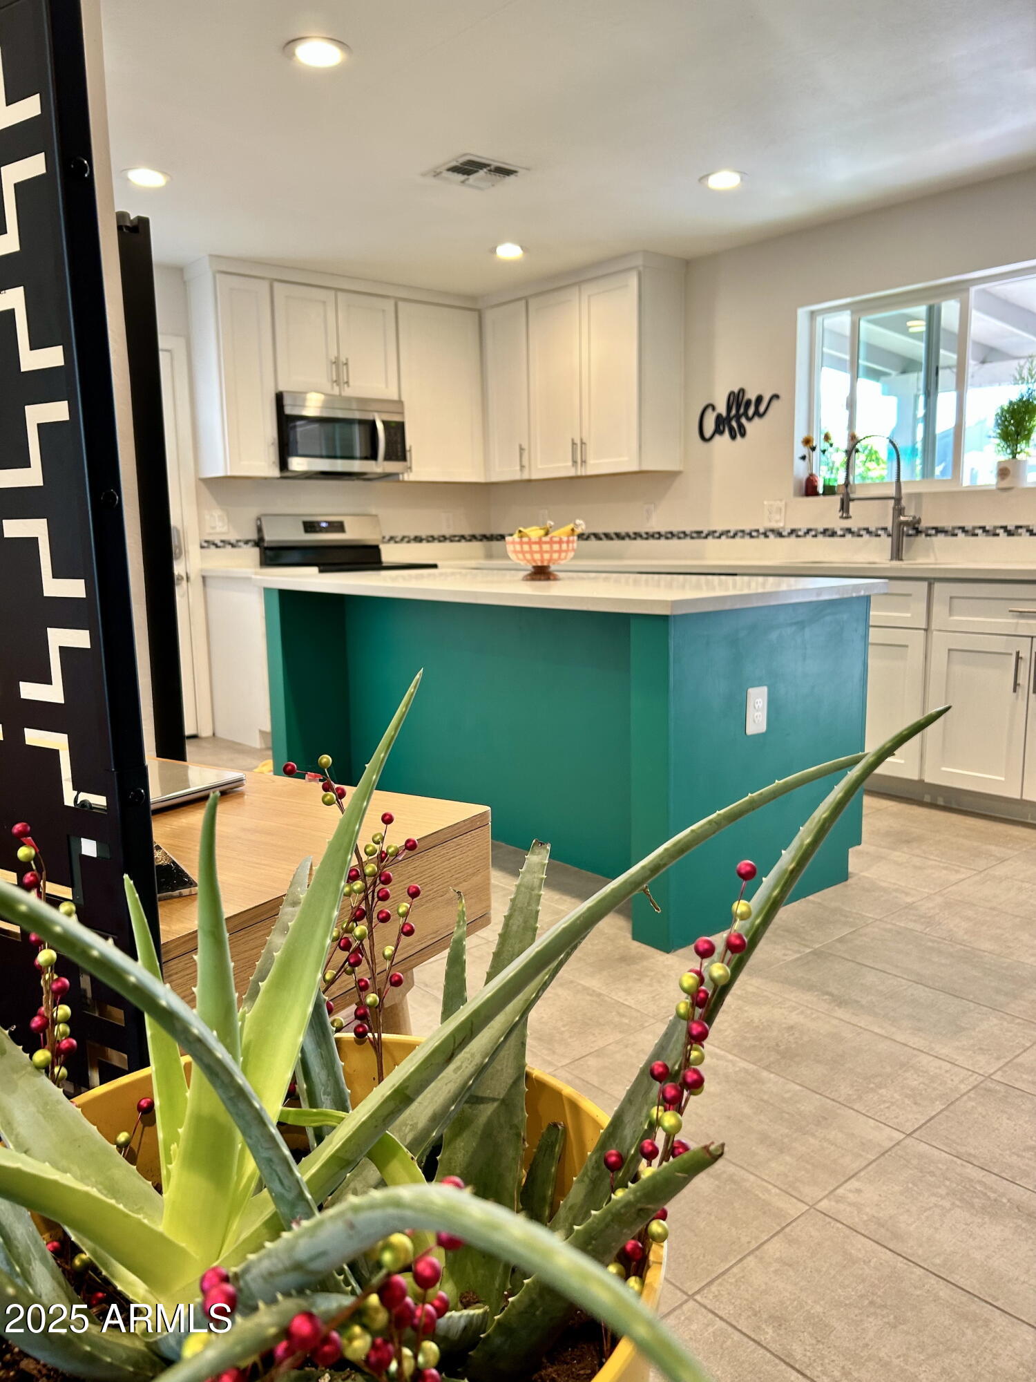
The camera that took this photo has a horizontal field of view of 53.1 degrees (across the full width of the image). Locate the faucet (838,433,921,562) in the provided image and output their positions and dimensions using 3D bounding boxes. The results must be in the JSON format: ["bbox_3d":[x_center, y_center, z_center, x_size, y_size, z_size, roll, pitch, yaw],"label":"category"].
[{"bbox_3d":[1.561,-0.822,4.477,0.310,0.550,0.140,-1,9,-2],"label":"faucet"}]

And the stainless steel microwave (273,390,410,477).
[{"bbox_3d":[-1.034,-1.396,5.743,0.756,0.411,0.415,-8,12,-40],"label":"stainless steel microwave"}]

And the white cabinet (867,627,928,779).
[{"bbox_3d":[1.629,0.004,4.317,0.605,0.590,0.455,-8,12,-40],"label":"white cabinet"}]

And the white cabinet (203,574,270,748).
[{"bbox_3d":[-1.358,-0.176,5.501,0.305,0.876,0.625,-8,12,-40],"label":"white cabinet"}]

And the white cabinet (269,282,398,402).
[{"bbox_3d":[-1.068,-1.879,5.698,0.752,0.559,0.335,-8,12,-40],"label":"white cabinet"}]

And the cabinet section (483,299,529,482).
[{"bbox_3d":[0.053,-1.723,6.072,0.327,0.984,0.397,-8,11,-39],"label":"cabinet section"}]

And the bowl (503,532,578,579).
[{"bbox_3d":[0.078,-0.478,3.691,0.255,0.160,0.255,-1,9,0],"label":"bowl"}]

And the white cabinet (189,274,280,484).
[{"bbox_3d":[-1.471,-1.607,5.392,0.315,0.989,0.335,-8,12,-40],"label":"white cabinet"}]

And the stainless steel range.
[{"bbox_3d":[-0.927,-0.387,5.790,0.759,1.190,0.700,-8,12,-40],"label":"stainless steel range"}]

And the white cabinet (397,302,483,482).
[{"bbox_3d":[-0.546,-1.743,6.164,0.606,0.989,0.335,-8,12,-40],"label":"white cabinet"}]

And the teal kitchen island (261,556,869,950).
[{"bbox_3d":[0.028,0.051,3.788,0.988,0.914,2.255,-8,12,-40],"label":"teal kitchen island"}]

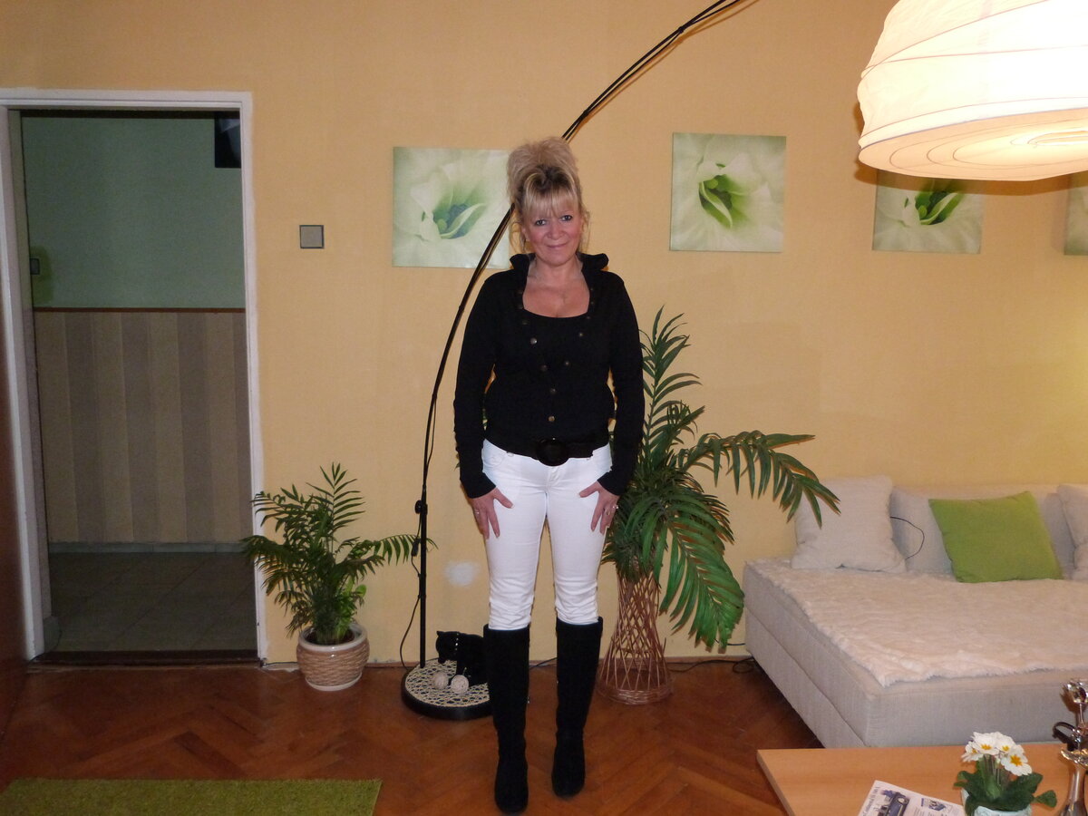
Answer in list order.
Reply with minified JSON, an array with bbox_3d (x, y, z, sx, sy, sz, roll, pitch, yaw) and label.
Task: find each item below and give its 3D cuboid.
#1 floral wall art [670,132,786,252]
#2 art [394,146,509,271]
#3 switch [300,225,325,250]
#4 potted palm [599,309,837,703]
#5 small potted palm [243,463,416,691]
[{"bbox_3d":[0.642,-0.750,2.752,0.400,0.400,0.020,0,7,-3],"label":"floral wall art"},{"bbox_3d":[-0.319,-0.687,2.710,0.400,0.400,0.020,0,7,-3],"label":"art"},{"bbox_3d":[-0.795,-0.587,2.700,0.081,0.081,0.014,0,7,-3],"label":"switch"},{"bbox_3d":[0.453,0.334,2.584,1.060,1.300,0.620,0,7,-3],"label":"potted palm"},{"bbox_3d":[-0.698,0.576,2.634,0.590,0.780,0.460,0,7,-3],"label":"small potted palm"}]

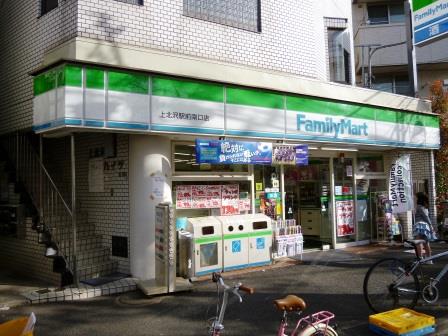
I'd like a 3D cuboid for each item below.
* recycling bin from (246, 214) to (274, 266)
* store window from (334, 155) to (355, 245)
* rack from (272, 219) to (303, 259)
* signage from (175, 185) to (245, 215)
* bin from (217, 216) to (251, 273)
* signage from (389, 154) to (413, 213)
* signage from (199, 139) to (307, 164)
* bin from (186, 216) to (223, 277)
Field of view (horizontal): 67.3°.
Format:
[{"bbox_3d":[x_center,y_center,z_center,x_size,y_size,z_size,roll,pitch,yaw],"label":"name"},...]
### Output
[{"bbox_3d":[0.593,1.382,6.542,0.540,0.940,0.380,0,-3,-29],"label":"recycling bin"},{"bbox_3d":[2.924,0.804,8.105,0.850,2.140,0.080,0,-3,-29],"label":"store window"},{"bbox_3d":[1.233,1.439,6.750,0.580,0.820,0.330,0,-3,-29],"label":"rack"},{"bbox_3d":[-0.194,0.598,6.379,1.500,0.520,0.030,0,-3,-29],"label":"signage"},{"bbox_3d":[0.123,1.379,6.277,0.540,0.940,0.380,0,-3,-29],"label":"bin"},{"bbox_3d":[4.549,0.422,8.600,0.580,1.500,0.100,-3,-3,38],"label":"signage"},{"bbox_3d":[0.612,-0.250,6.041,2.445,0.400,0.040,0,-3,-29],"label":"signage"},{"bbox_3d":[-0.357,1.376,6.008,0.540,0.940,0.380,0,-3,-29],"label":"bin"}]

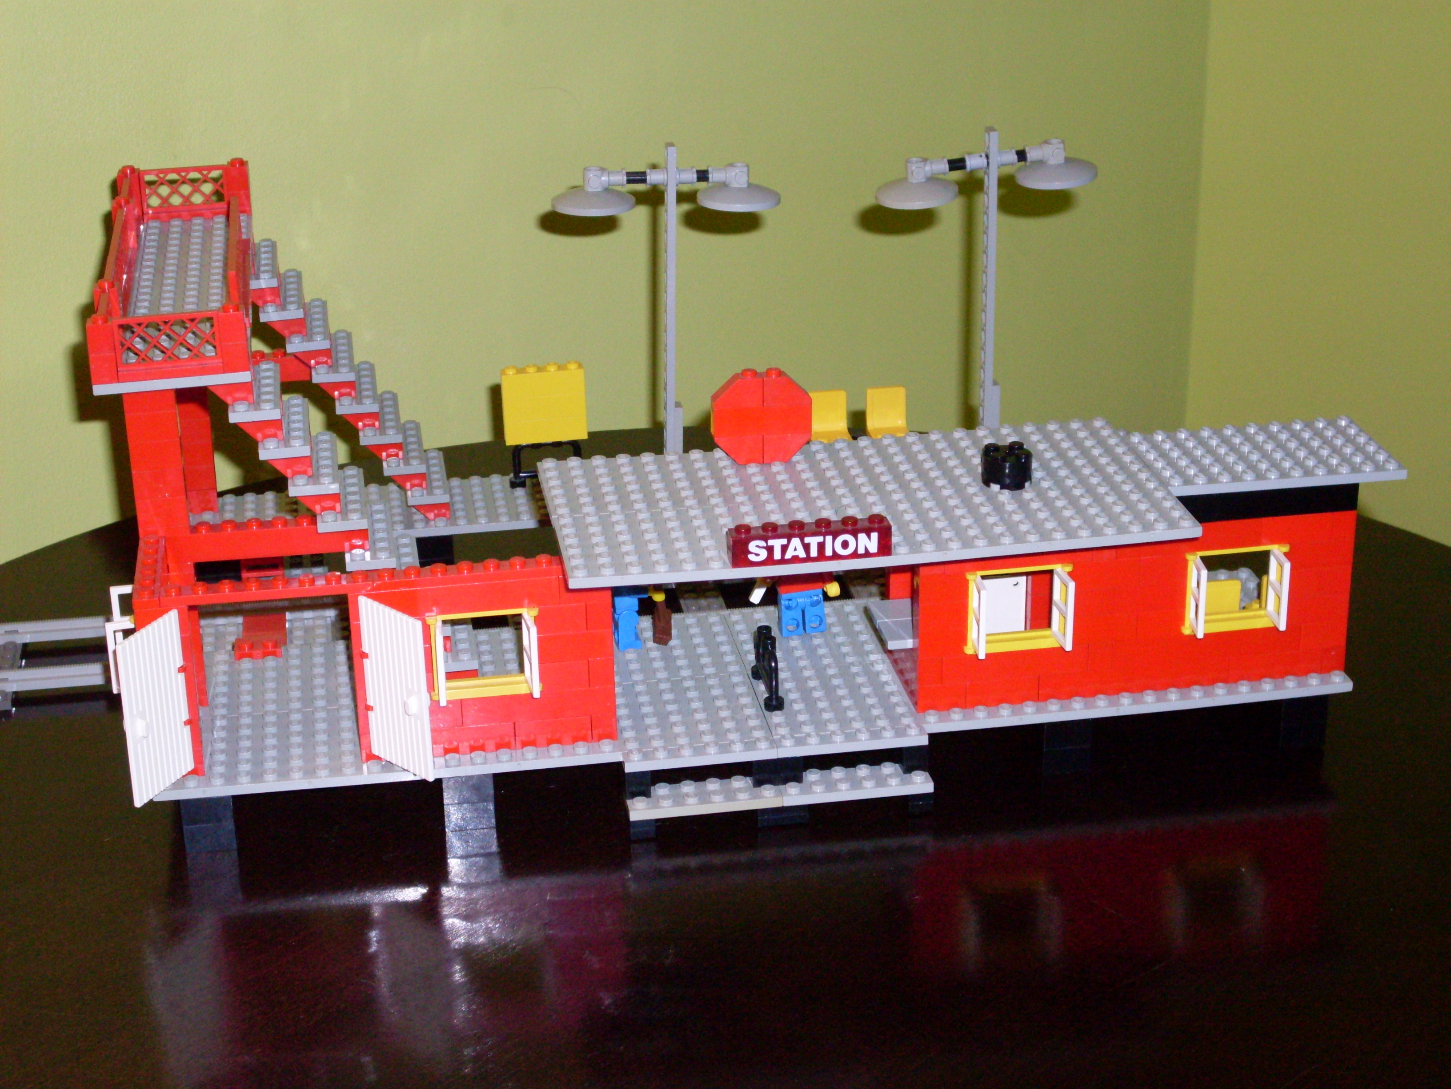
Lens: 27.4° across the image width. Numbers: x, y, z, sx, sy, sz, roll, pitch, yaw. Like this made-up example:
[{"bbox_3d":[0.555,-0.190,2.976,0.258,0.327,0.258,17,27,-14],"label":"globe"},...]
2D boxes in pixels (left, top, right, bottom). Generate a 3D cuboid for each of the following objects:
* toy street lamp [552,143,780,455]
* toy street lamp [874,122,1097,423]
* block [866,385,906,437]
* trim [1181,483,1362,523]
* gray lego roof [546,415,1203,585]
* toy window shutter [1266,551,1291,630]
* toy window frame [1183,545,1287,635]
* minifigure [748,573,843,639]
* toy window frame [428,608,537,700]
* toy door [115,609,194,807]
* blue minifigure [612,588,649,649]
[{"bbox_3d":[-0.021,-0.086,1.141,0.086,0.134,0.032,-5,23,-8],"label":"toy street lamp"},{"bbox_3d":[0.098,-0.098,1.148,0.086,0.126,0.032,-5,24,-9],"label":"toy street lamp"},{"bbox_3d":[0.065,-0.050,1.162,0.015,0.019,0.015,-5,24,-9],"label":"block"},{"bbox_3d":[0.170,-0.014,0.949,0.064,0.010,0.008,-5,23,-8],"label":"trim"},{"bbox_3d":[0.041,-0.014,0.928,0.192,0.005,0.096,-5,24,-9],"label":"gray lego roof"},{"bbox_3d":[0.178,0.015,0.954,0.002,0.024,0.013,-5,24,-9],"label":"toy window shutter"},{"bbox_3d":[0.164,0.013,0.961,0.034,0.029,0.011,-5,24,-9],"label":"toy window frame"},{"bbox_3d":[0.024,0.010,1.010,0.027,0.042,0.013,-5,23,-8],"label":"minifigure"},{"bbox_3d":[-0.075,0.033,0.922,0.034,0.029,0.011,-5,24,-9],"label":"toy window frame"},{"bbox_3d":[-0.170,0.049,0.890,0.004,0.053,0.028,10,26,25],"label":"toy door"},{"bbox_3d":[-0.032,0.013,1.004,0.014,0.042,0.024,-5,23,-8],"label":"blue minifigure"}]

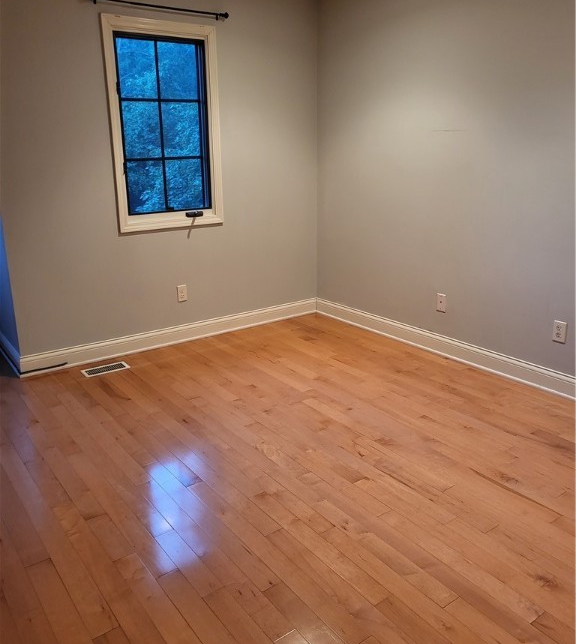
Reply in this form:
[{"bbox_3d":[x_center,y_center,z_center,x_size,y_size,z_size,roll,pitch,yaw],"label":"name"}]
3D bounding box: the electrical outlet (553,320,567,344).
[{"bbox_3d":[1.499,0.060,3.176,0.010,0.115,0.070,-13,21,-35],"label":"electrical outlet"}]

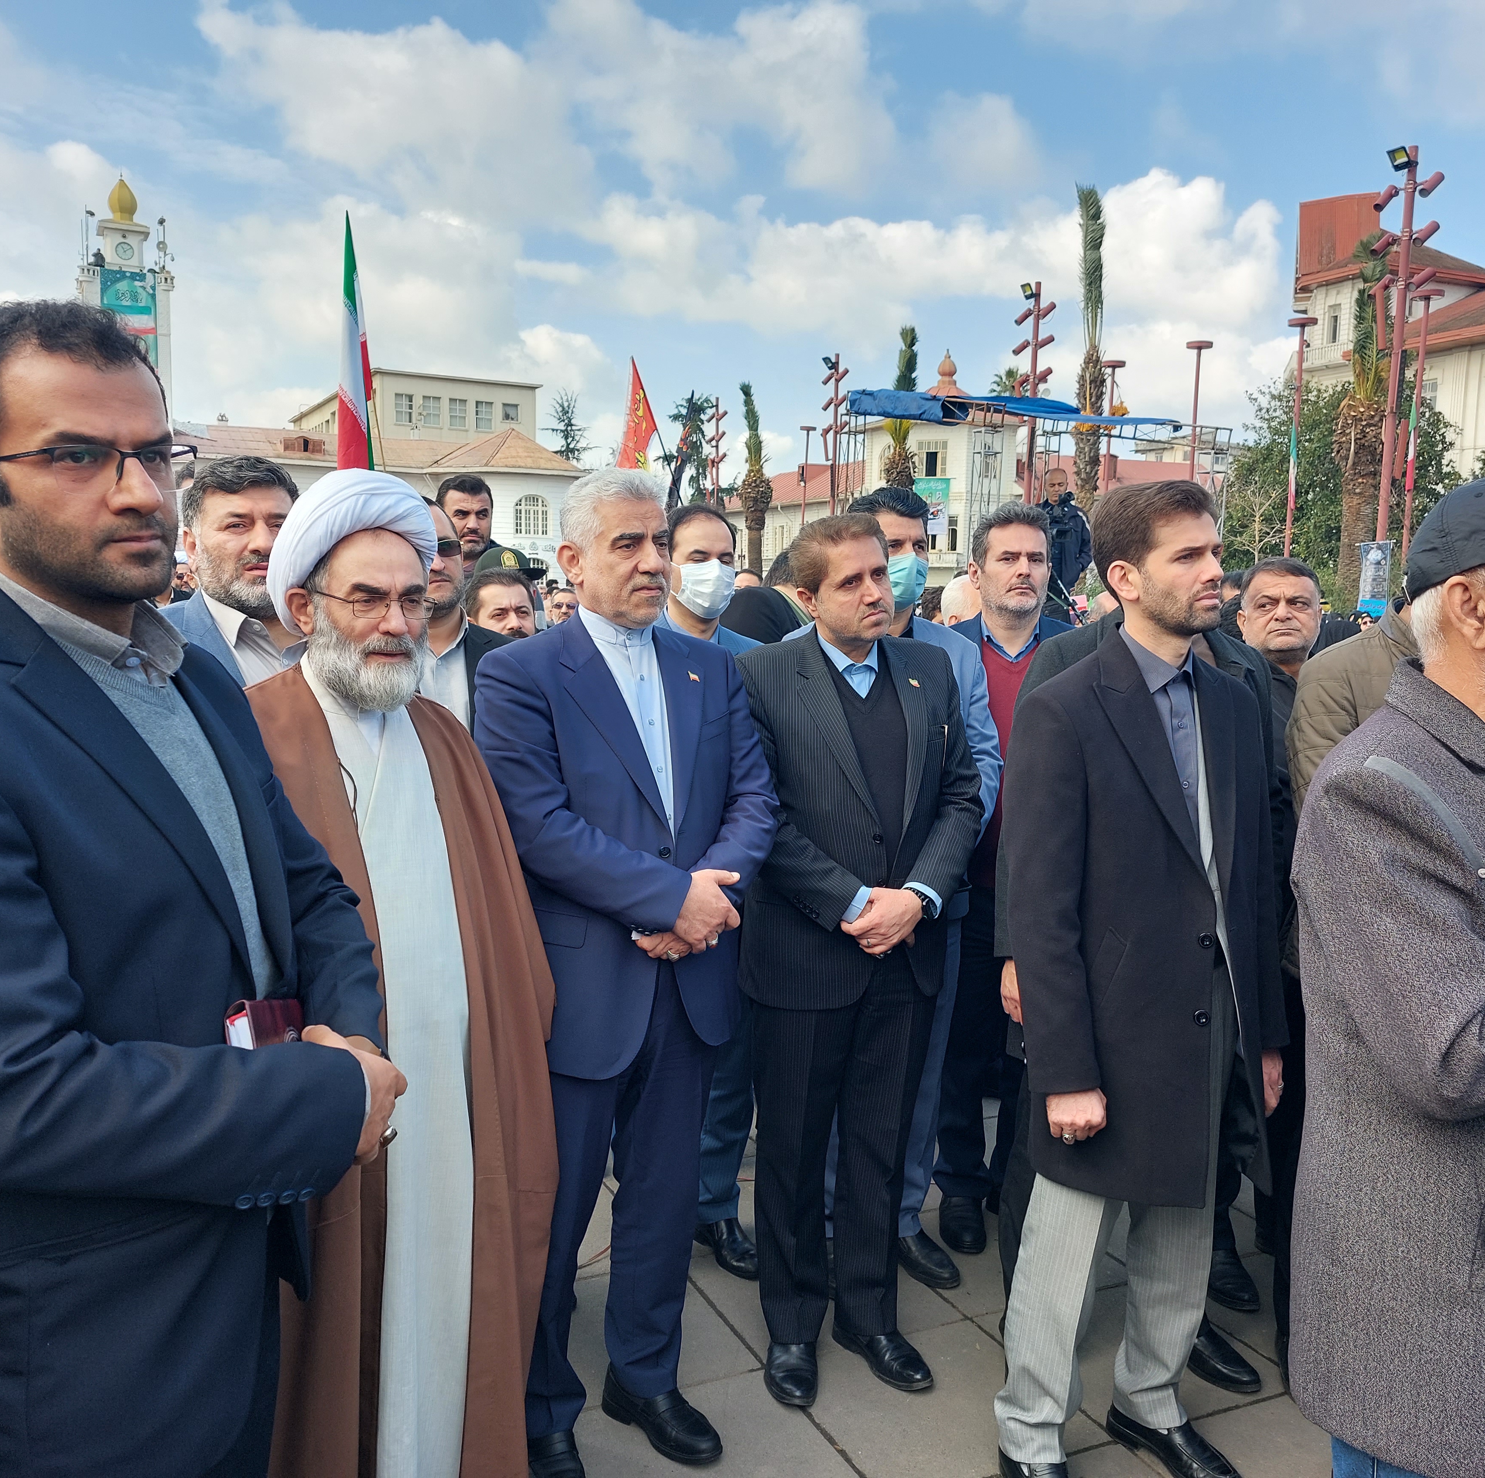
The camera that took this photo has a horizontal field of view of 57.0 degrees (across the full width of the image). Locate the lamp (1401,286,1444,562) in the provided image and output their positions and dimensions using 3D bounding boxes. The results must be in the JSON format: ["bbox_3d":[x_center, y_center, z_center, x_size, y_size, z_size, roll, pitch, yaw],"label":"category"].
[{"bbox_3d":[12.152,-4.937,25.005,0.600,6.290,0.600,-1,9,-14],"label":"lamp"}]

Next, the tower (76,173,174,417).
[{"bbox_3d":[-44.291,-27.044,98.923,6.300,26.300,6.300,-2,9,-21],"label":"tower"}]

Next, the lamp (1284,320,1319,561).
[{"bbox_3d":[11.311,-5.428,28.218,0.600,6.290,0.600,-1,9,-14],"label":"lamp"}]

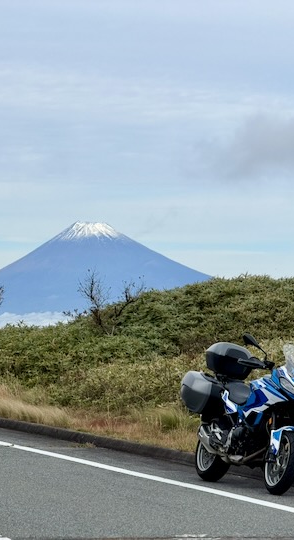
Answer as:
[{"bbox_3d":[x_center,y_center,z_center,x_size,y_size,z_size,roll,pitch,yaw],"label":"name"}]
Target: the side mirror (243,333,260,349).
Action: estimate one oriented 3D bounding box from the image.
[{"bbox_3d":[0.946,0.639,18.861,0.150,0.115,0.070,17,-7,-20],"label":"side mirror"}]

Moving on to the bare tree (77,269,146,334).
[{"bbox_3d":[-0.717,0.697,42.000,1.373,1.454,1.100,0,-1,0],"label":"bare tree"}]

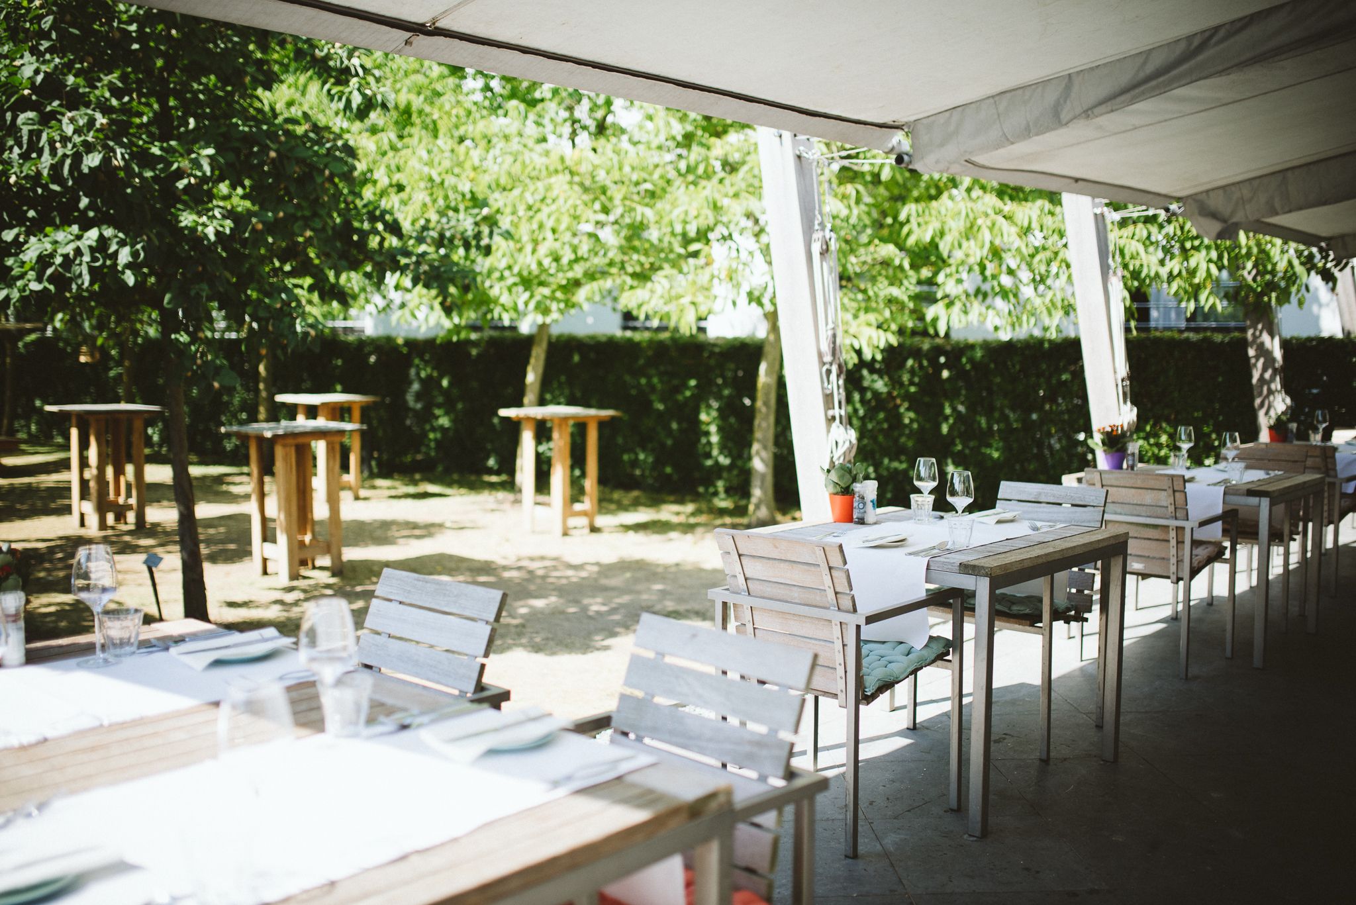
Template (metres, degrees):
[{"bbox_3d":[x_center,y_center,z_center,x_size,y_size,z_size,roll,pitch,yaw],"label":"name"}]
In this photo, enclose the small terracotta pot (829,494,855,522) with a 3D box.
[{"bbox_3d":[0.549,0.185,4.418,0.084,0.088,0.084,1,5,0],"label":"small terracotta pot"}]

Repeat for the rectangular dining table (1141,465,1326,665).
[{"bbox_3d":[2.414,0.482,6.138,0.885,0.750,0.880,5,7,40],"label":"rectangular dining table"}]

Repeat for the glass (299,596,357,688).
[{"bbox_3d":[-0.512,0.322,1.946,0.083,0.216,0.083,5,7,41],"label":"glass"}]

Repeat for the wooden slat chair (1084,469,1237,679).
[{"bbox_3d":[2.051,0.481,5.639,0.520,0.830,0.590,5,7,40],"label":"wooden slat chair"}]

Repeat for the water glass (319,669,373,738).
[{"bbox_3d":[-0.507,0.383,2.013,0.082,0.088,0.082,1,5,0],"label":"water glass"}]

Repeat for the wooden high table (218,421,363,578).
[{"bbox_3d":[-2.859,0.371,9.893,0.785,1.100,0.785,5,7,41],"label":"wooden high table"}]

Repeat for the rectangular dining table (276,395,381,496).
[{"bbox_3d":[-3.787,-0.035,14.298,0.785,1.100,0.785,5,7,41],"label":"rectangular dining table"}]

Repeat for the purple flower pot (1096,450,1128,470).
[{"bbox_3d":[2.058,0.044,6.217,0.115,0.100,0.115,1,5,0],"label":"purple flower pot"}]

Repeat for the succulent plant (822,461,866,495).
[{"bbox_3d":[0.557,0.085,4.410,0.140,0.115,0.135,5,7,41],"label":"succulent plant"}]

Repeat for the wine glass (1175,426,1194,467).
[{"bbox_3d":[2.493,-0.026,6.471,0.085,0.206,0.085,5,7,40],"label":"wine glass"}]

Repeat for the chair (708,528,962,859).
[{"bbox_3d":[0.448,0.619,3.764,0.537,0.828,0.563,5,7,43],"label":"chair"}]

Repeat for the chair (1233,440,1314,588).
[{"bbox_3d":[2.838,0.411,6.555,0.520,0.830,0.580,5,7,40],"label":"chair"}]

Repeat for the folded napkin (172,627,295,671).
[{"bbox_3d":[-0.829,0.364,2.471,0.130,0.034,0.215,5,6,39],"label":"folded napkin"}]

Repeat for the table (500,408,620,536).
[{"bbox_3d":[-1.082,0.180,12.183,0.785,1.100,0.785,4,6,35],"label":"table"}]

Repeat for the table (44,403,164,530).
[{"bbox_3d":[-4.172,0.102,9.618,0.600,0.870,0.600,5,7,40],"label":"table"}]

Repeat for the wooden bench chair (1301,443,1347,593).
[{"bbox_3d":[3.477,0.341,7.355,0.537,0.828,0.563,5,7,40],"label":"wooden bench chair"}]

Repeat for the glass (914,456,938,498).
[{"bbox_3d":[0.848,0.124,4.497,0.085,0.208,0.085,5,7,40],"label":"glass"}]

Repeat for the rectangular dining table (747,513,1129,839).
[{"bbox_3d":[0.798,0.629,4.215,0.890,0.750,0.910,5,7,40],"label":"rectangular dining table"}]

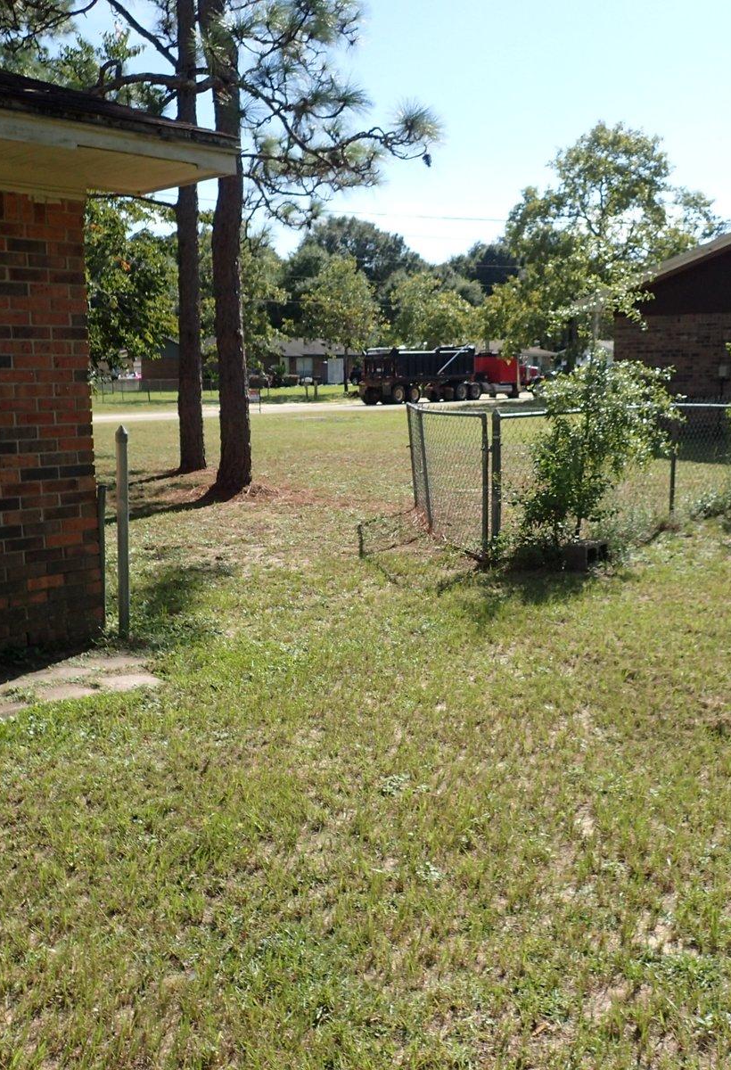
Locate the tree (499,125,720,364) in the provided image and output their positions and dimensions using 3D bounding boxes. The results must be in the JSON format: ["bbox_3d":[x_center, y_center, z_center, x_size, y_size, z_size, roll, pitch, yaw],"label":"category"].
[{"bbox_3d":[13.753,-14.952,56.632,11.600,14.819,10.600,0,10,0],"label":"tree"}]

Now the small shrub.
[{"bbox_3d":[2.024,-0.731,9.164,1.380,1.636,1.250,0,10,0],"label":"small shrub"}]

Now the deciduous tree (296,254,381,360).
[{"bbox_3d":[-1.878,-14.656,71.100,5.800,9.089,5.600,0,10,0],"label":"deciduous tree"}]

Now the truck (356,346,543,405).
[{"bbox_3d":[5.733,-9.869,62.559,14.800,3.350,2.550,-9,14,-44],"label":"truck"}]

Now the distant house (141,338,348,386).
[{"bbox_3d":[-9.074,-14.193,83.379,8.600,4.200,16.500,9,13,42],"label":"distant house"}]

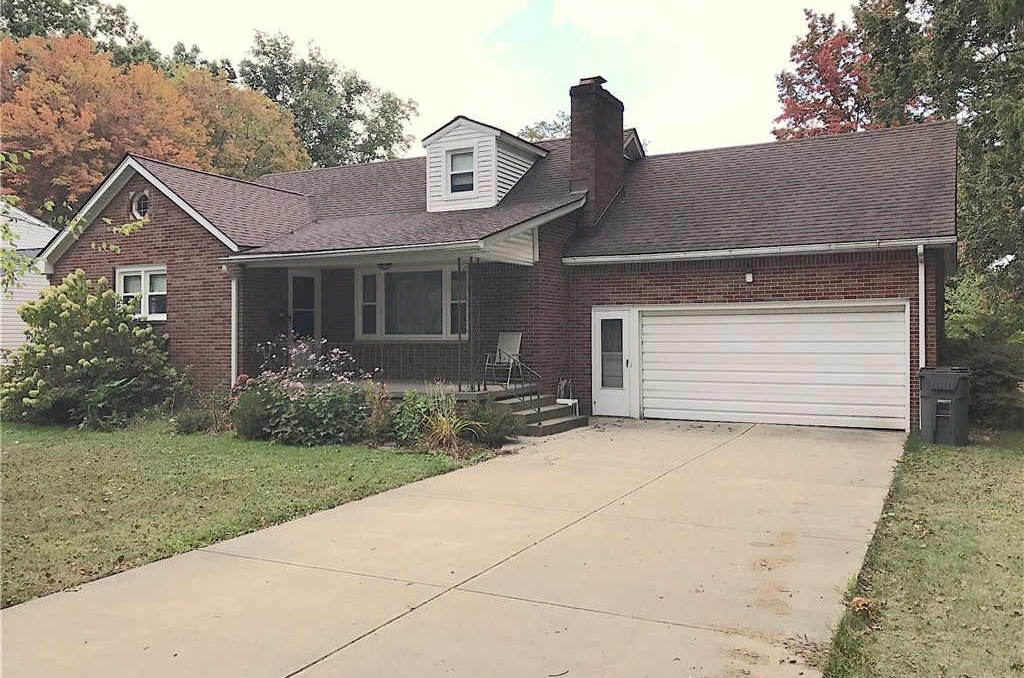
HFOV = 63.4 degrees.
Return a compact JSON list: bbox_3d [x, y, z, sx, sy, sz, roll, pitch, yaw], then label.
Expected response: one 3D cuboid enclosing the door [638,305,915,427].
[{"bbox_3d":[4.581,0.463,14.997,4.700,2.160,0.100,0,0,27],"label":"door"}]

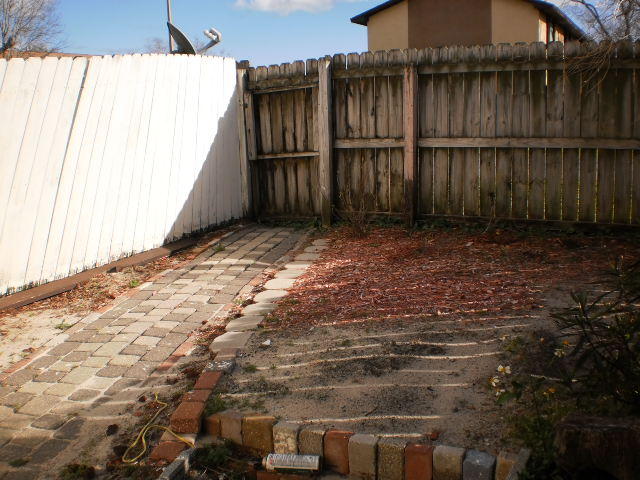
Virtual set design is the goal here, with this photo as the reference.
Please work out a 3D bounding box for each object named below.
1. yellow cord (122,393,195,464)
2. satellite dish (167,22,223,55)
[{"bbox_3d":[-0.619,0.716,2.717,0.270,0.070,0.610,-1,11,0],"label":"yellow cord"},{"bbox_3d":[-1.482,-2.291,7.800,0.660,0.540,0.550,-6,12,-22],"label":"satellite dish"}]

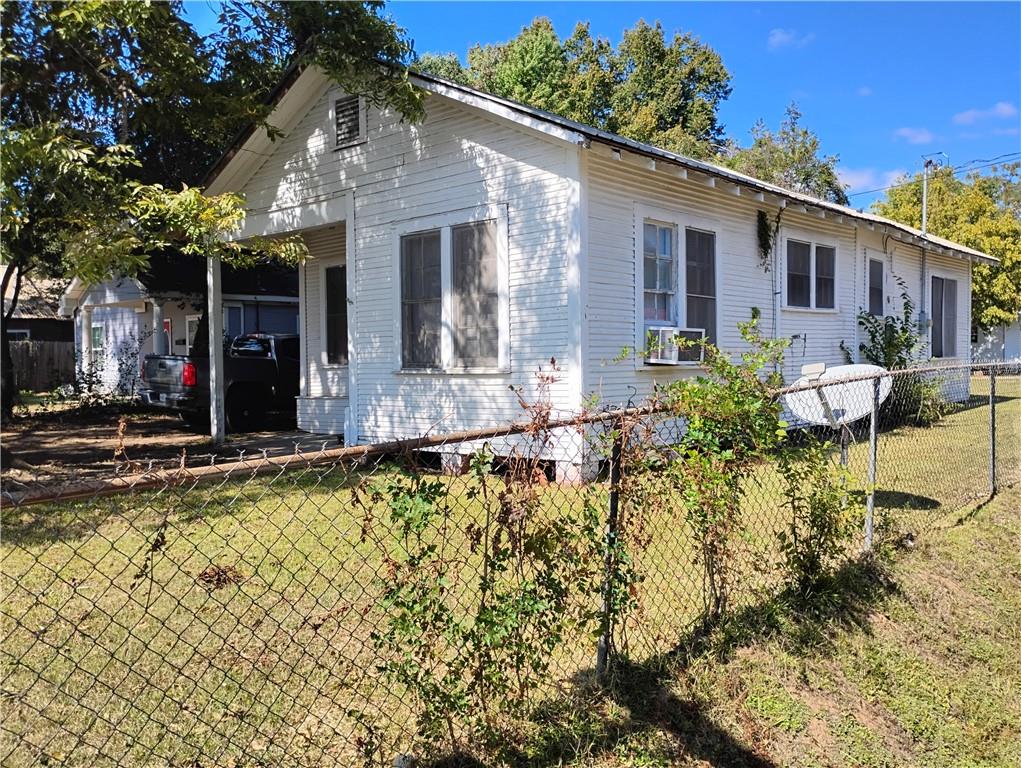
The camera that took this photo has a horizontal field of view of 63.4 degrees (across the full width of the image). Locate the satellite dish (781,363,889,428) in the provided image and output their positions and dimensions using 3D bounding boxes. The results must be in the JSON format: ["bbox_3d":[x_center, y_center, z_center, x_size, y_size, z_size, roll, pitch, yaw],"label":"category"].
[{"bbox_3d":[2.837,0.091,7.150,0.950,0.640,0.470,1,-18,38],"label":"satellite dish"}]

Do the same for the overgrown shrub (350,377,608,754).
[{"bbox_3d":[-0.112,0.693,3.550,1.050,1.500,0.450,-2,2,-44],"label":"overgrown shrub"}]

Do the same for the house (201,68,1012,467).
[{"bbox_3d":[2.673,-1.881,15.985,8.600,5.300,14.600,1,2,44],"label":"house"}]

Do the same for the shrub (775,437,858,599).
[{"bbox_3d":[2.030,0.832,5.450,0.480,0.980,0.450,-2,2,-44],"label":"shrub"}]

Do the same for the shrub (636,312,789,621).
[{"bbox_3d":[1.161,0.458,4.750,0.920,1.700,0.480,-2,2,-44],"label":"shrub"}]

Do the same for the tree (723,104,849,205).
[{"bbox_3d":[9.979,-4.920,30.000,6.000,10.400,6.000,0,2,18],"label":"tree"}]

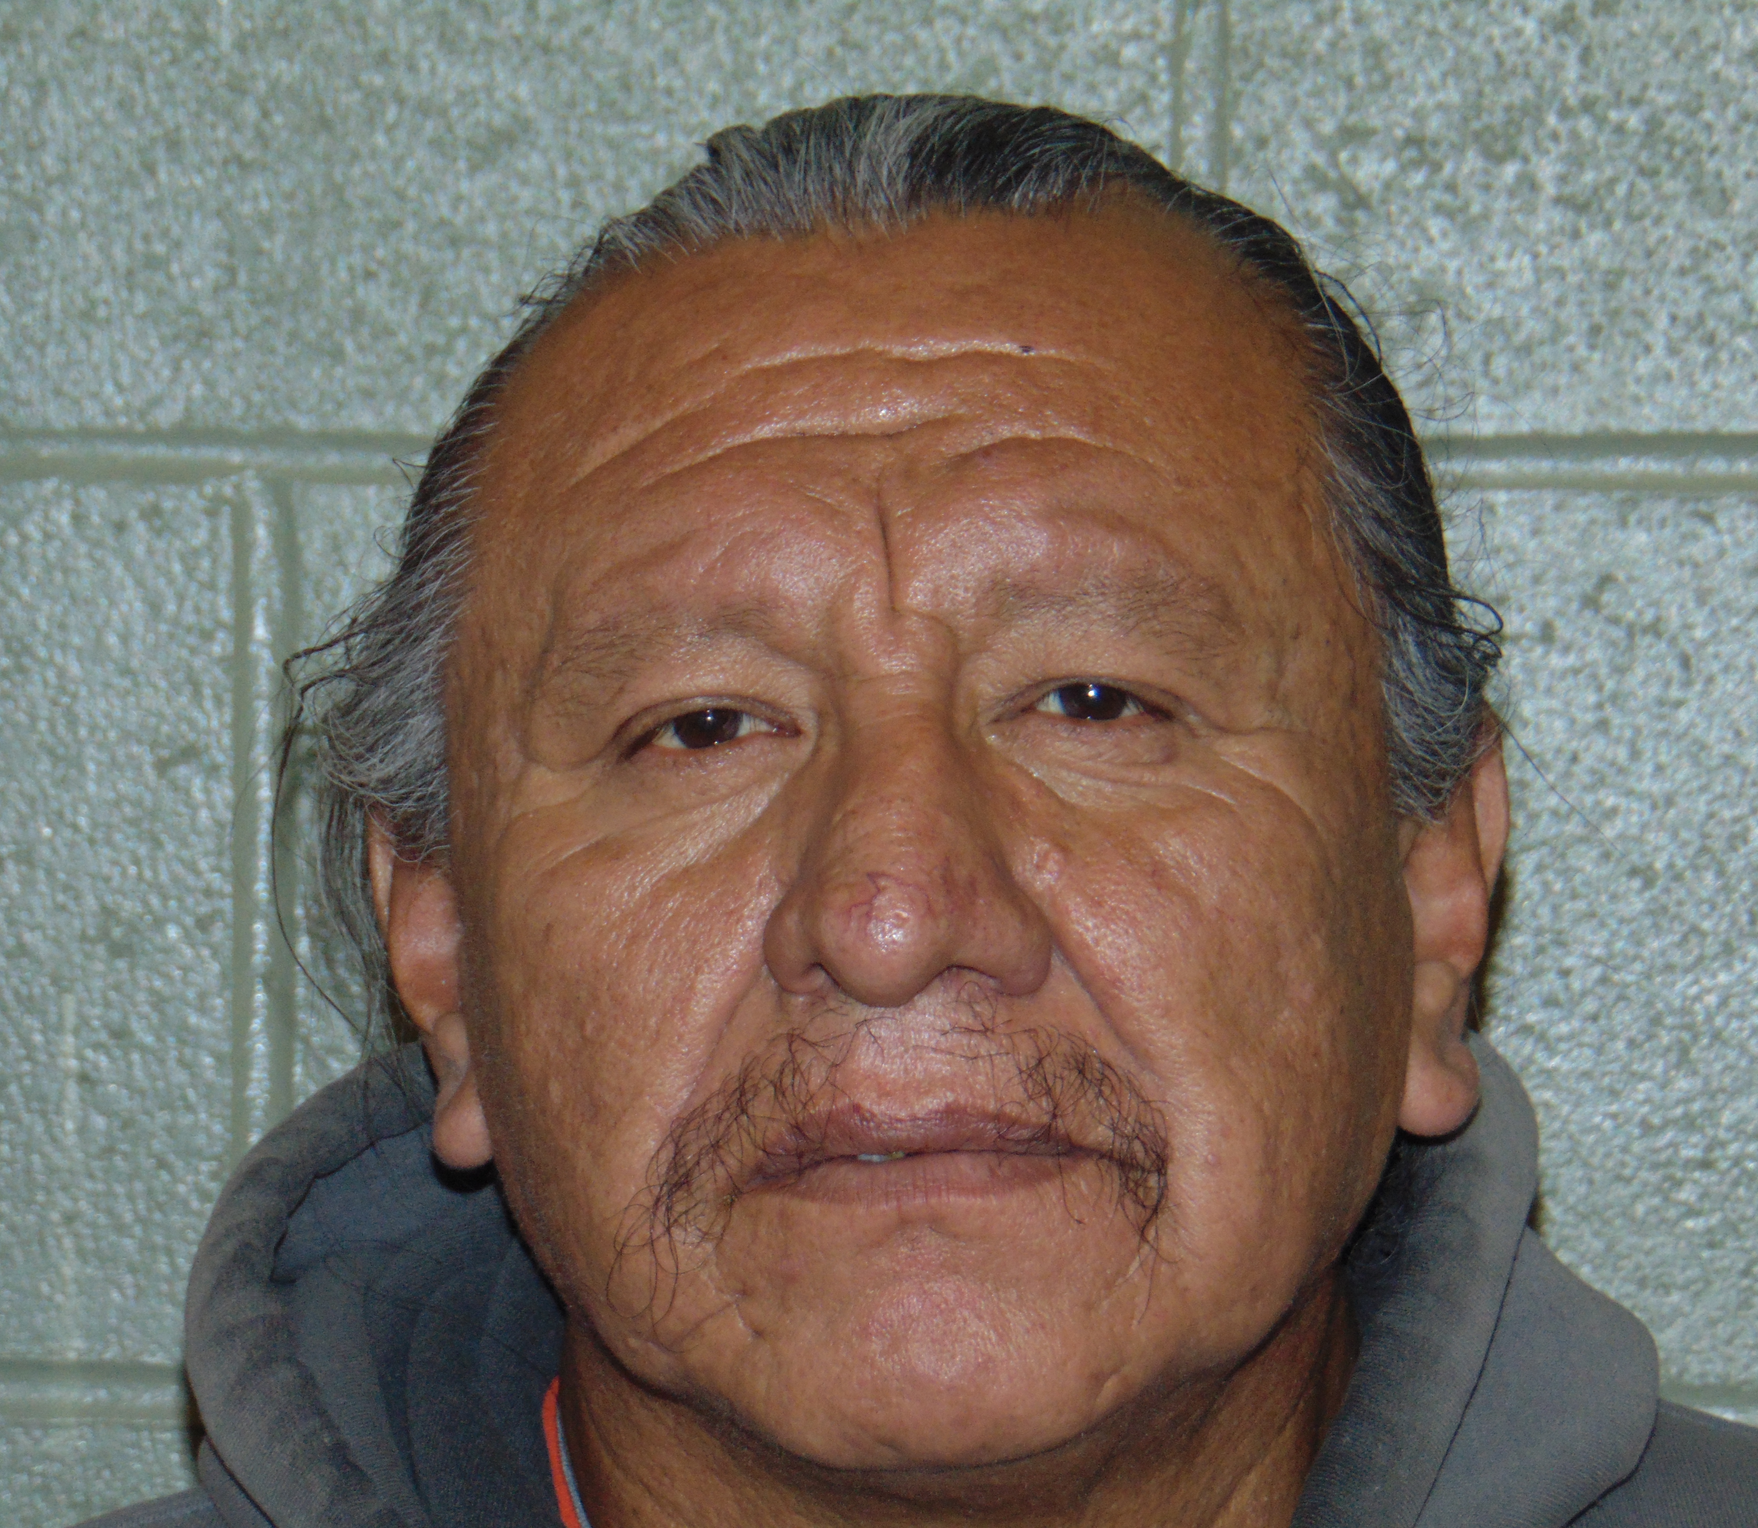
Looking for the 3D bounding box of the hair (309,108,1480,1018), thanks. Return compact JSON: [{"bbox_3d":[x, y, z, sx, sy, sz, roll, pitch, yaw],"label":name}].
[{"bbox_3d":[0.004,-0.024,1.735,0.210,0.195,0.195,-3,-10,3],"label":"hair"}]

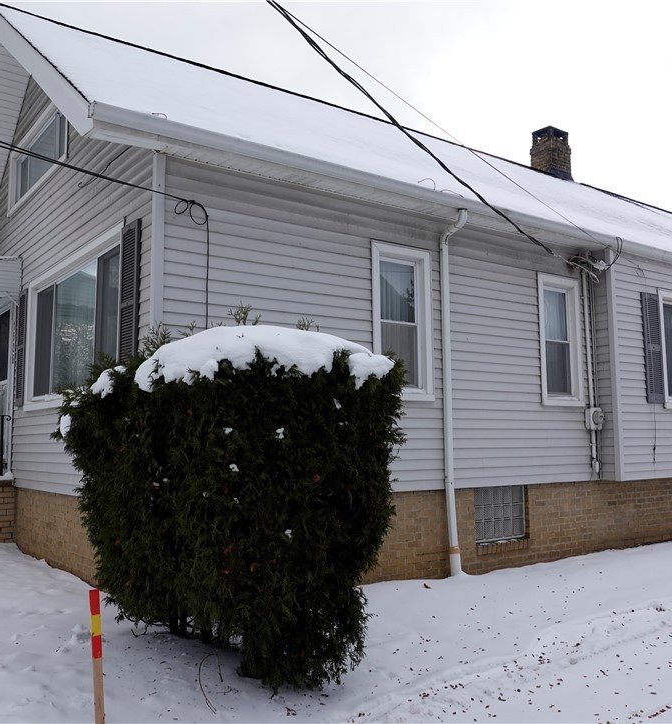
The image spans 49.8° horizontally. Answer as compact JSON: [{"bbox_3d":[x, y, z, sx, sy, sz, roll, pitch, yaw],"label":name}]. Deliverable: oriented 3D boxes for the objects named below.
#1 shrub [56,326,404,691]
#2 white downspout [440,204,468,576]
[{"bbox_3d":[-0.775,0.814,4.468,1.400,2.040,2.000,4,-8,-35],"label":"shrub"},{"bbox_3d":[1.220,0.297,7.151,0.100,3.600,0.360,4,-8,-35],"label":"white downspout"}]

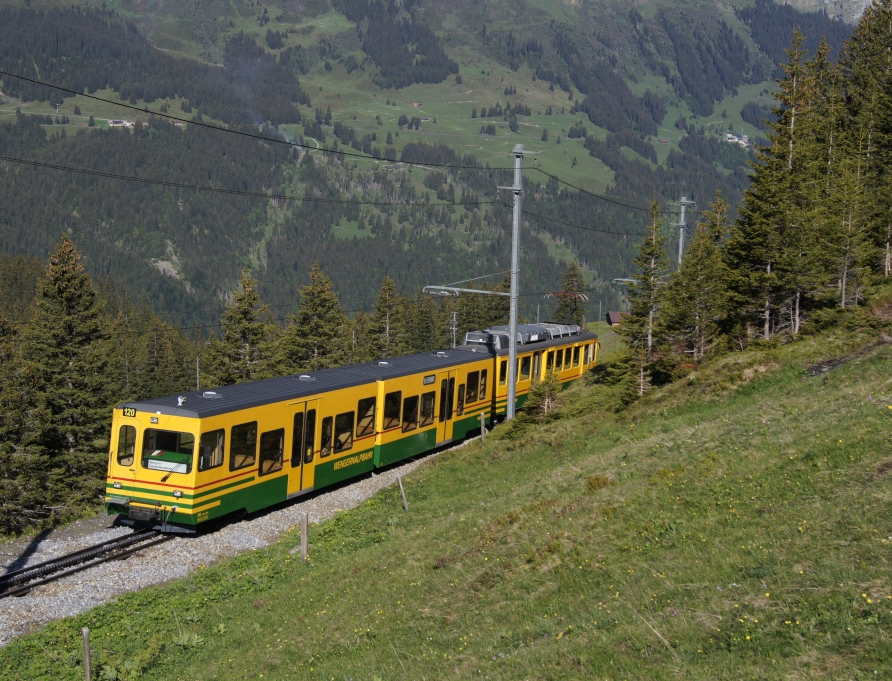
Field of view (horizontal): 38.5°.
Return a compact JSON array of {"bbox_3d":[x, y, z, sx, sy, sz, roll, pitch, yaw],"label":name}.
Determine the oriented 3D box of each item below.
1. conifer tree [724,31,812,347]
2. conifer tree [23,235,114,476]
[{"bbox_3d":[15.018,-6.689,55.820,4.000,13.330,4.000,5,11,20],"label":"conifer tree"},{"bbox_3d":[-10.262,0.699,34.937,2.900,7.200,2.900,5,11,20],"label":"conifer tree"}]

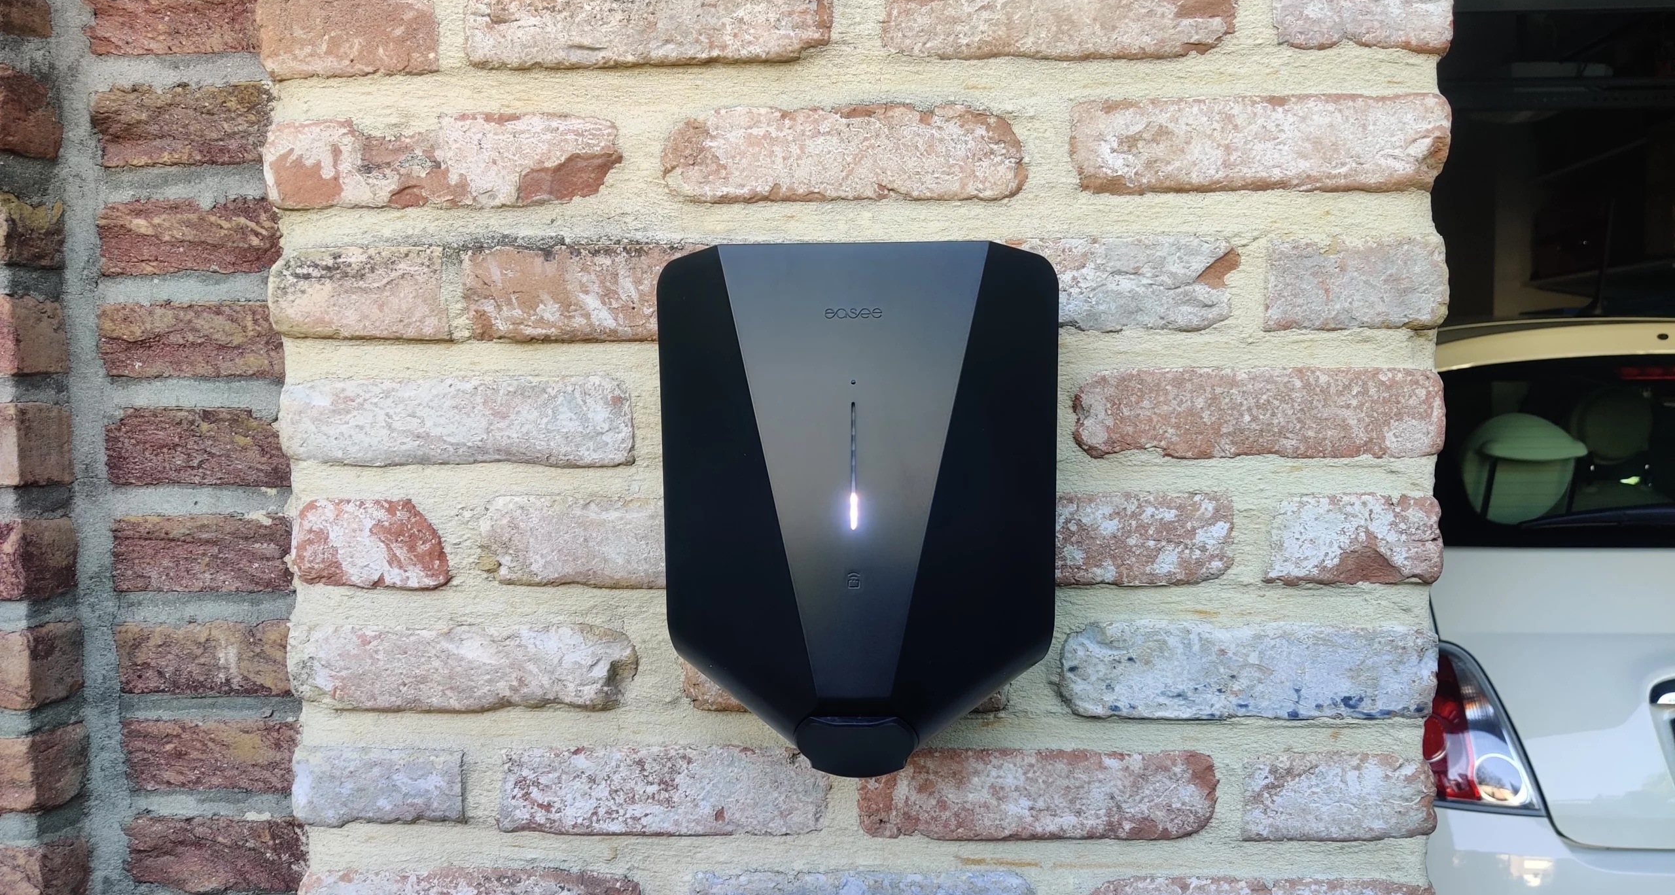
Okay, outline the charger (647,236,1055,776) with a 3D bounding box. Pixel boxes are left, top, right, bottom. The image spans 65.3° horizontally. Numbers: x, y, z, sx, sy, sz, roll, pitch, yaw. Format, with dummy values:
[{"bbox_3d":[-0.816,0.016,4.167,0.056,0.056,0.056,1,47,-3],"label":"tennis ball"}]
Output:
[{"bbox_3d":[0.010,0.029,0.632,0.193,0.256,0.106,0,4,3],"label":"charger"}]

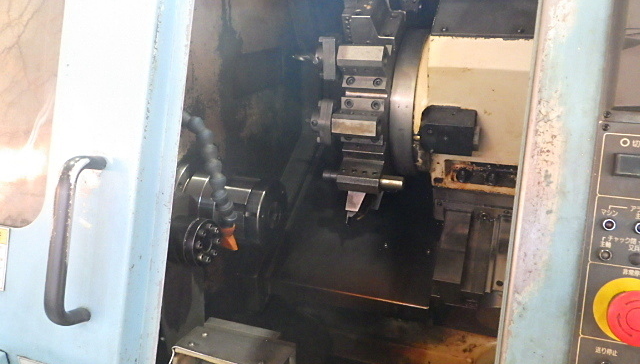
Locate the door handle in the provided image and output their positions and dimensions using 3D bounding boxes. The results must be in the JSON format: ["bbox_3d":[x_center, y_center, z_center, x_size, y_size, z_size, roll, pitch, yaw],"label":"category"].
[{"bbox_3d":[-0.264,0.065,0.560,0.021,0.190,0.047,6,2,17],"label":"door handle"}]

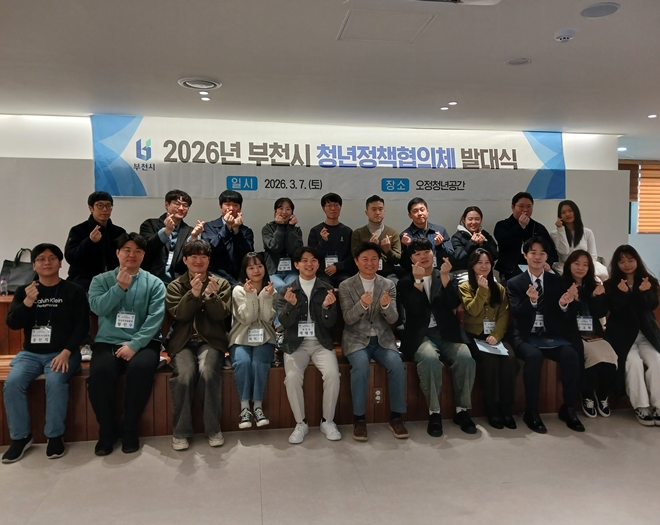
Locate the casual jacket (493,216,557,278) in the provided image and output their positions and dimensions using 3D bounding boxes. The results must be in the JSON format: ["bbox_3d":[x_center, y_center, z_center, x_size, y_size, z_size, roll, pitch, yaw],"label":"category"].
[{"bbox_3d":[1.852,-0.125,5.244,0.620,0.700,0.420,1,4,10],"label":"casual jacket"}]

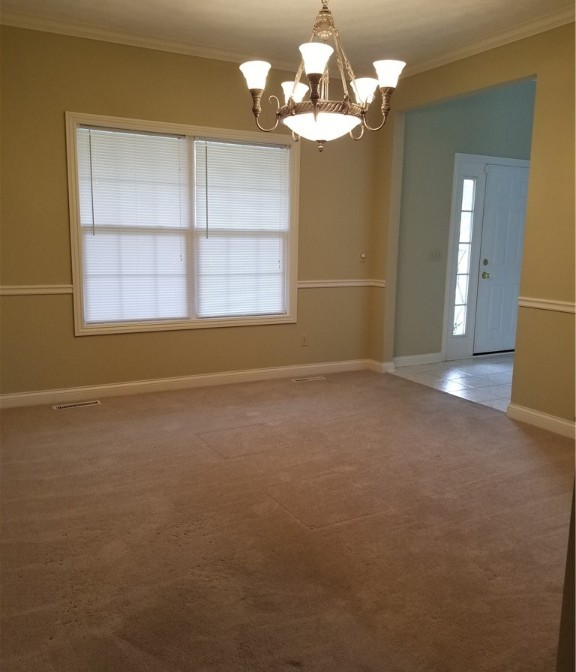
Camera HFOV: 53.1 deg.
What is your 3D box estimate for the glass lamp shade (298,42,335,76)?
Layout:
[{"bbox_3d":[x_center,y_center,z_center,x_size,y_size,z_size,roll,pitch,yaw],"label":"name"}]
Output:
[{"bbox_3d":[0.115,-1.118,2.360,0.142,0.105,0.142,1,9,0],"label":"glass lamp shade"}]

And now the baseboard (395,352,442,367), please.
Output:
[{"bbox_3d":[1.363,0.244,5.998,0.689,0.105,0.018,-4,10,-27],"label":"baseboard"}]

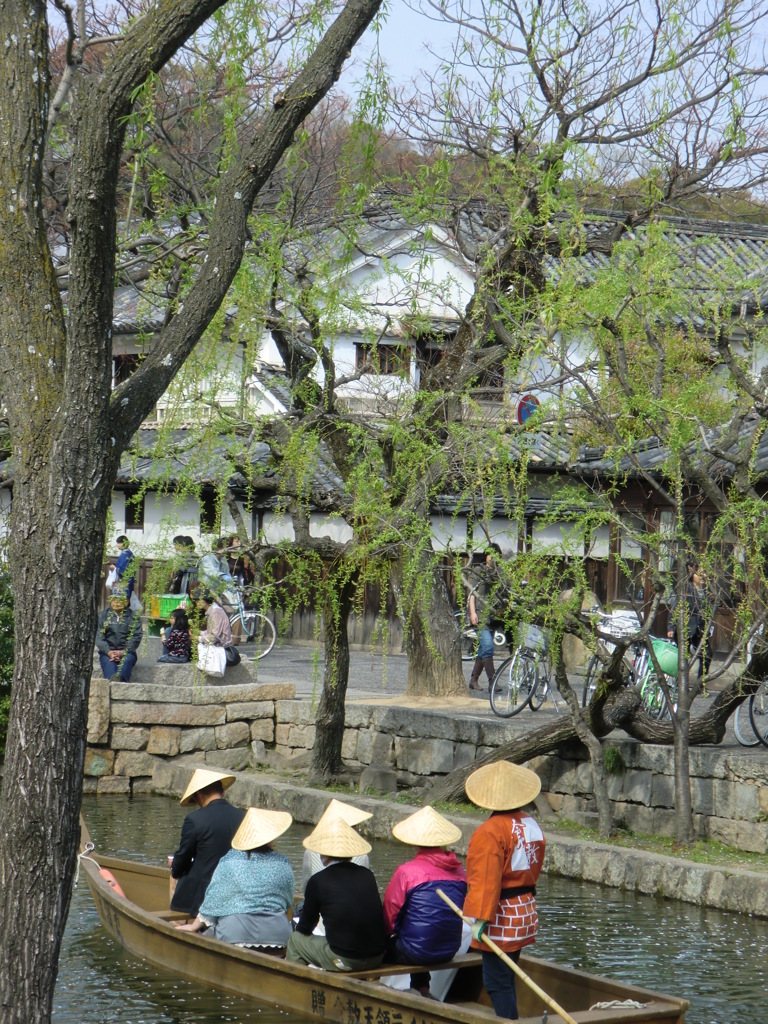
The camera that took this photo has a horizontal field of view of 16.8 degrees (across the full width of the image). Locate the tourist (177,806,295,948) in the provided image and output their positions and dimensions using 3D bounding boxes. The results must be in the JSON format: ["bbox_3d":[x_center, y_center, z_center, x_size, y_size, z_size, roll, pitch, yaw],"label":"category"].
[{"bbox_3d":[-0.980,2.610,17.550,0.650,1.260,0.750,0,0,-30],"label":"tourist"}]

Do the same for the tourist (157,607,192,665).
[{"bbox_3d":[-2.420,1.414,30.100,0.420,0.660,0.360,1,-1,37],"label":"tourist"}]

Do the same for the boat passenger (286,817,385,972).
[{"bbox_3d":[-0.330,2.600,16.750,0.580,1.280,0.750,0,0,-30],"label":"boat passenger"}]

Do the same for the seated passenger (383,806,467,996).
[{"bbox_3d":[0.250,2.600,17.250,0.560,1.320,0.720,0,0,-34],"label":"seated passenger"}]

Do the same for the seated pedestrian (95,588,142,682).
[{"bbox_3d":[-3.000,1.393,29.400,0.540,1.120,0.680,1,-1,3],"label":"seated pedestrian"}]

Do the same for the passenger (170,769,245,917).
[{"bbox_3d":[-1.210,2.355,17.550,0.520,1.270,0.740,2,-1,-43],"label":"passenger"}]

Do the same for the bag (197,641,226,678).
[{"bbox_3d":[-2.110,1.800,31.800,0.340,0.420,0.150,0,0,9],"label":"bag"}]

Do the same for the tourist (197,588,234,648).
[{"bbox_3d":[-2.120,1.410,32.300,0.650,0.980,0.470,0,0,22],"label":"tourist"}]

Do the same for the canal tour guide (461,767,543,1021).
[{"bbox_3d":[0.750,2.430,16.500,0.580,1.700,0.500,0,0,-34],"label":"canal tour guide"}]

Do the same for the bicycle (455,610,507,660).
[{"bbox_3d":[1.550,1.500,35.300,1.700,1.030,0.550,2,-1,-21],"label":"bicycle"}]

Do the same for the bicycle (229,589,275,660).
[{"bbox_3d":[-2.320,1.480,36.200,1.750,1.080,0.550,0,0,18],"label":"bicycle"}]

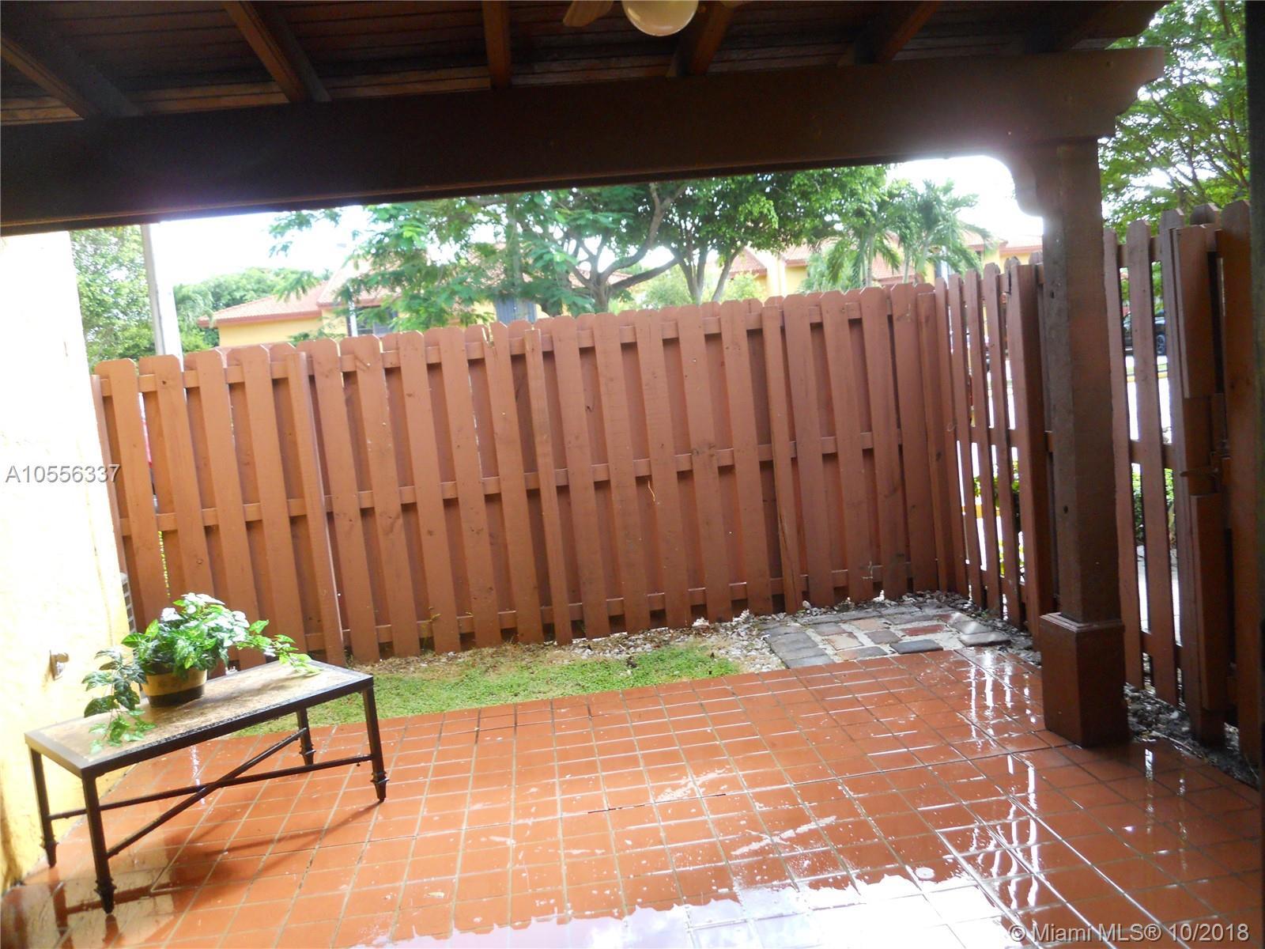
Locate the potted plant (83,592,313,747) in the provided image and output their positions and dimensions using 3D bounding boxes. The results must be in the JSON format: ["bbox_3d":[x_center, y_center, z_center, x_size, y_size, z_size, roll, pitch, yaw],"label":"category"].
[{"bbox_3d":[-1.571,0.626,3.625,0.424,0.383,0.815,0,8,45],"label":"potted plant"}]

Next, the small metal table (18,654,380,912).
[{"bbox_3d":[-1.487,1.044,3.644,0.574,0.466,0.996,0,8,45],"label":"small metal table"}]

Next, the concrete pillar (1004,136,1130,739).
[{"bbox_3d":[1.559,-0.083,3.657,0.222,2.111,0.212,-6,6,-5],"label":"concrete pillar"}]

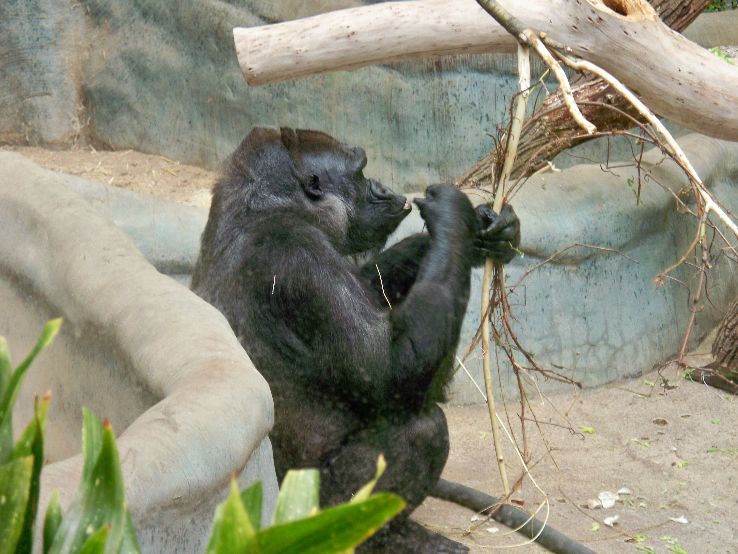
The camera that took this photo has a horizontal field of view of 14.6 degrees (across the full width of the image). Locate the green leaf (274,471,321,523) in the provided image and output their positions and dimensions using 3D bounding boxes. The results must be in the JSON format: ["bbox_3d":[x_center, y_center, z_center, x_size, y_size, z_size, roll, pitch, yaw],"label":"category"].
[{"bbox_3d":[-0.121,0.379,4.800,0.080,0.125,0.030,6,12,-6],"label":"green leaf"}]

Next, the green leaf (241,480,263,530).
[{"bbox_3d":[-0.201,0.393,4.800,0.050,0.110,0.025,5,12,11],"label":"green leaf"}]

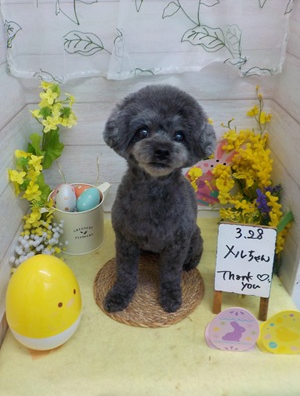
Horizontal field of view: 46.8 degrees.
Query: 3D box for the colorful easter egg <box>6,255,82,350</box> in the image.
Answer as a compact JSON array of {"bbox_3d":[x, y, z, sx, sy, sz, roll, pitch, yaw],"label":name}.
[{"bbox_3d":[-0.174,0.180,0.581,0.123,0.177,0.123,0,31,0],"label":"colorful easter egg"}]

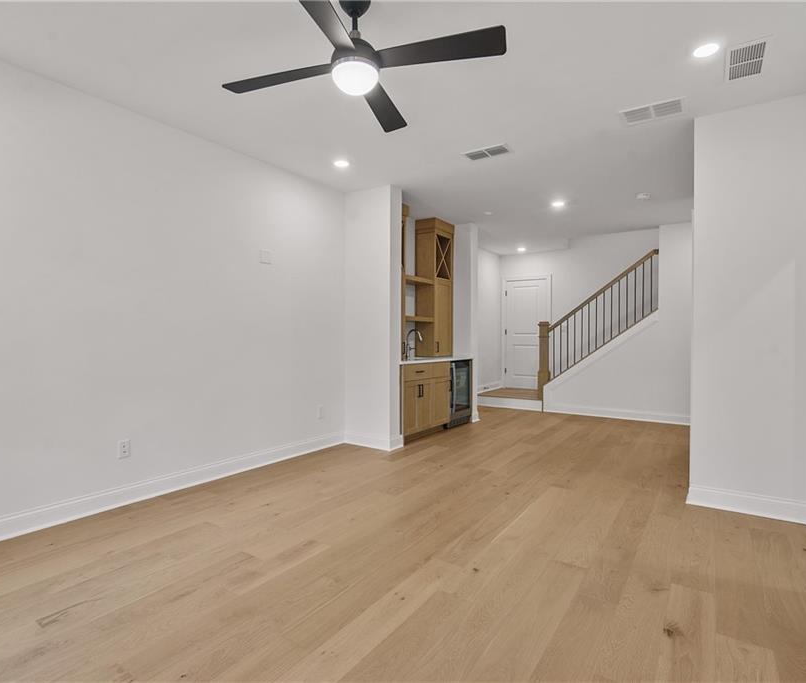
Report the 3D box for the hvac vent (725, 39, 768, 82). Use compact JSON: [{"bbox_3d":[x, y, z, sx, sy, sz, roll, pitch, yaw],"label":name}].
[{"bbox_3d":[1.914,-1.545,2.539,0.190,0.021,0.380,1,1,35],"label":"hvac vent"}]

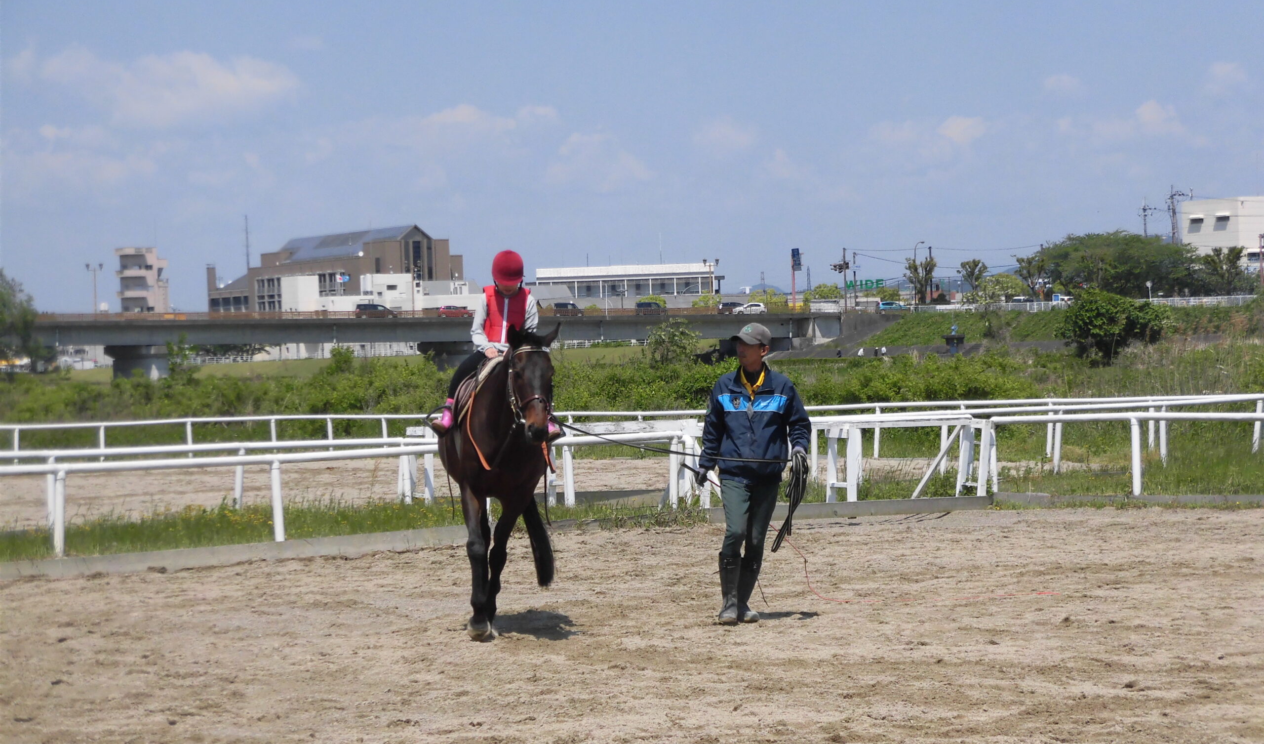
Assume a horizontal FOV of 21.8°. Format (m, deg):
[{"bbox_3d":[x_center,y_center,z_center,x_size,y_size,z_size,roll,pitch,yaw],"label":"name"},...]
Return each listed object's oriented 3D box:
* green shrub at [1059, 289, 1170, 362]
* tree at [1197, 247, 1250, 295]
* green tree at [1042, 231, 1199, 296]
[{"bbox_3d":[29.330,-2.790,200.000,6.800,4.600,6.000,-1,0,0],"label":"green shrub"},{"bbox_3d":[63.050,-10.780,350.000,5.600,5.300,5.200,-1,0,0],"label":"tree"},{"bbox_3d":[60.119,-13.143,405.000,19.000,8.400,14.000,-1,1,0],"label":"green tree"}]

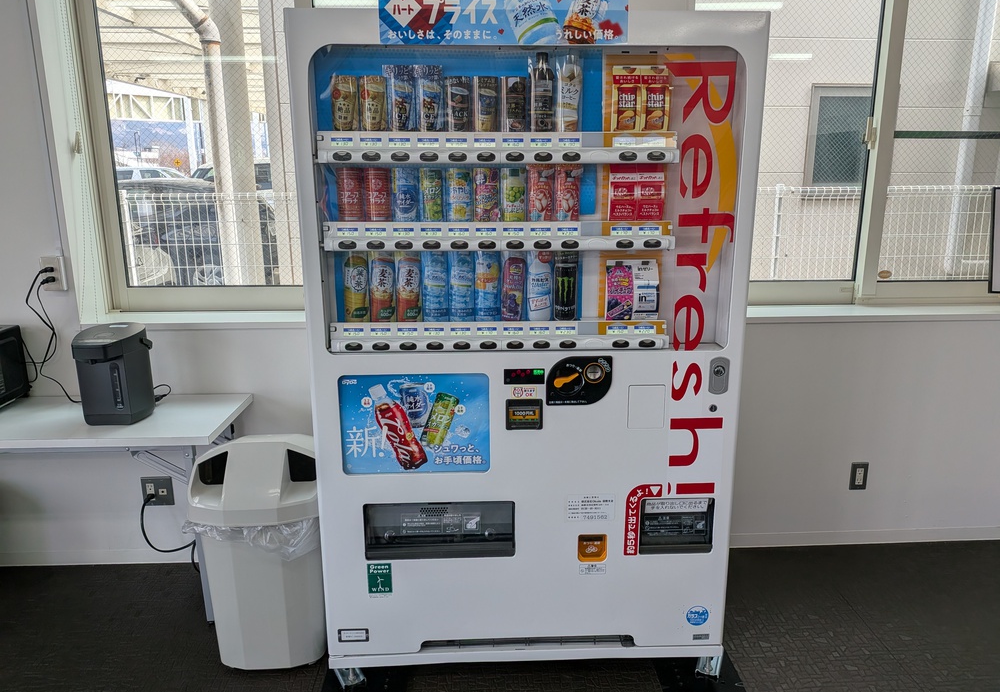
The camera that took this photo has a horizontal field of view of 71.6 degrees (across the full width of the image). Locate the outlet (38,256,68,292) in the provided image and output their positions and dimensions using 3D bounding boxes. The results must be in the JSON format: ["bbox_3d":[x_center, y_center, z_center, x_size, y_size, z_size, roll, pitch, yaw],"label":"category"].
[{"bbox_3d":[-1.566,-0.255,2.442,0.073,0.119,0.024,-1,13,-2],"label":"outlet"}]

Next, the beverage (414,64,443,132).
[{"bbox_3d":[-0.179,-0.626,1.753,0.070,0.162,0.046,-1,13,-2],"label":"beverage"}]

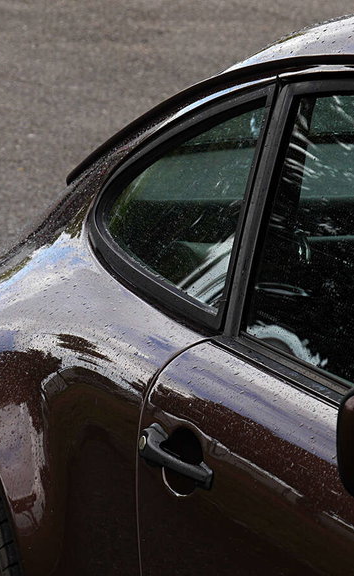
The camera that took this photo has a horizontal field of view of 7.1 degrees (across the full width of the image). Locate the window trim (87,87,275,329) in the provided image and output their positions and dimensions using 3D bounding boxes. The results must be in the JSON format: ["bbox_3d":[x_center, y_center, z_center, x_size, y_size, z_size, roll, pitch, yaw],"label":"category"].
[{"bbox_3d":[0.003,-0.139,3.891,0.060,0.335,0.619,17,3,-22],"label":"window trim"}]

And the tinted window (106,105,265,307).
[{"bbox_3d":[0.010,-0.141,3.877,0.040,0.285,0.524,17,3,-22],"label":"tinted window"}]

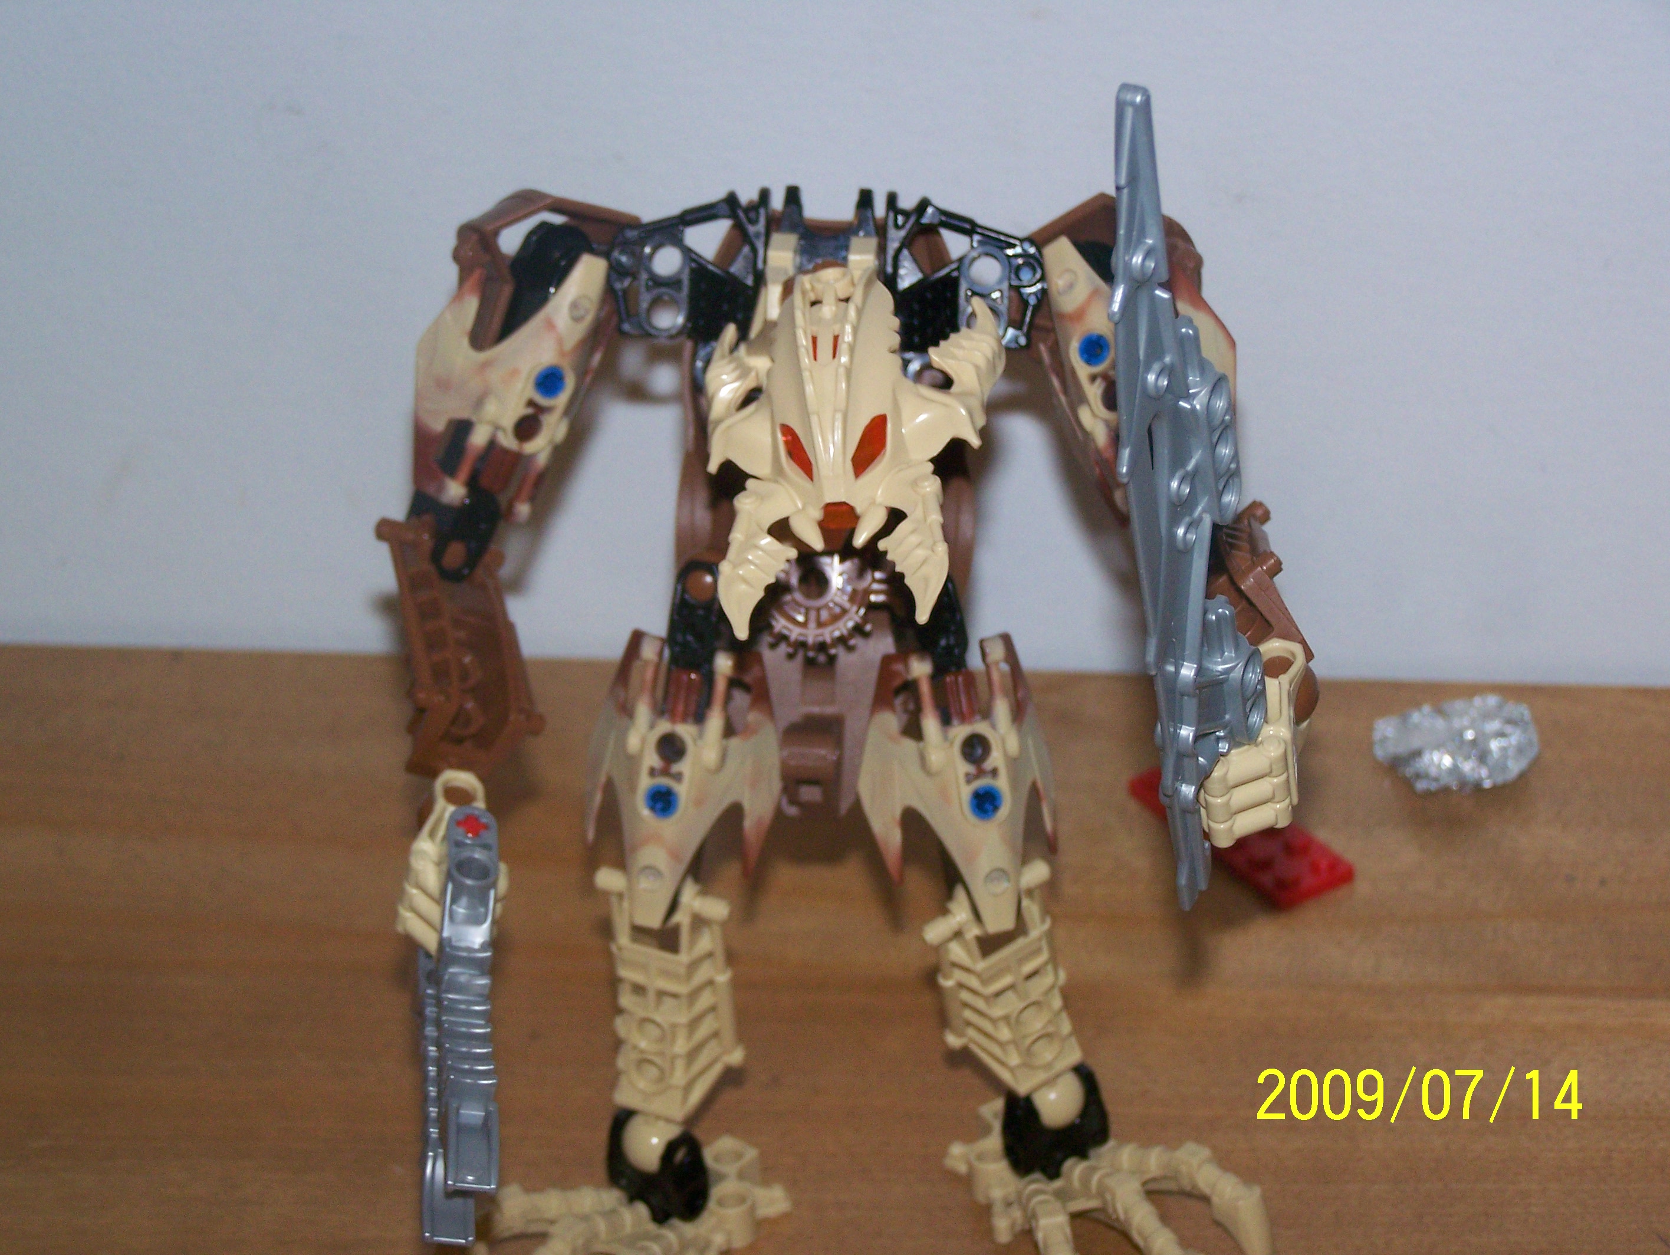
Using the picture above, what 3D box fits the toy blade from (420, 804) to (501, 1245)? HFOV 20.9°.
[{"bbox_3d":[-0.057,0.060,0.686,0.009,0.025,0.065,6,64,-12],"label":"toy blade"}]

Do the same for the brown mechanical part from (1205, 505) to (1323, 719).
[{"bbox_3d":[0.062,-0.003,0.682,0.015,0.019,0.043,-1,45,-21],"label":"brown mechanical part"}]

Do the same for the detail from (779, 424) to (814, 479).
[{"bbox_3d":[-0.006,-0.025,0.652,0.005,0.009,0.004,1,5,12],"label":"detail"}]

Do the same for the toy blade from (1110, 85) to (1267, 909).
[{"bbox_3d":[0.050,-0.017,0.650,0.009,0.134,0.024,11,36,26],"label":"toy blade"}]

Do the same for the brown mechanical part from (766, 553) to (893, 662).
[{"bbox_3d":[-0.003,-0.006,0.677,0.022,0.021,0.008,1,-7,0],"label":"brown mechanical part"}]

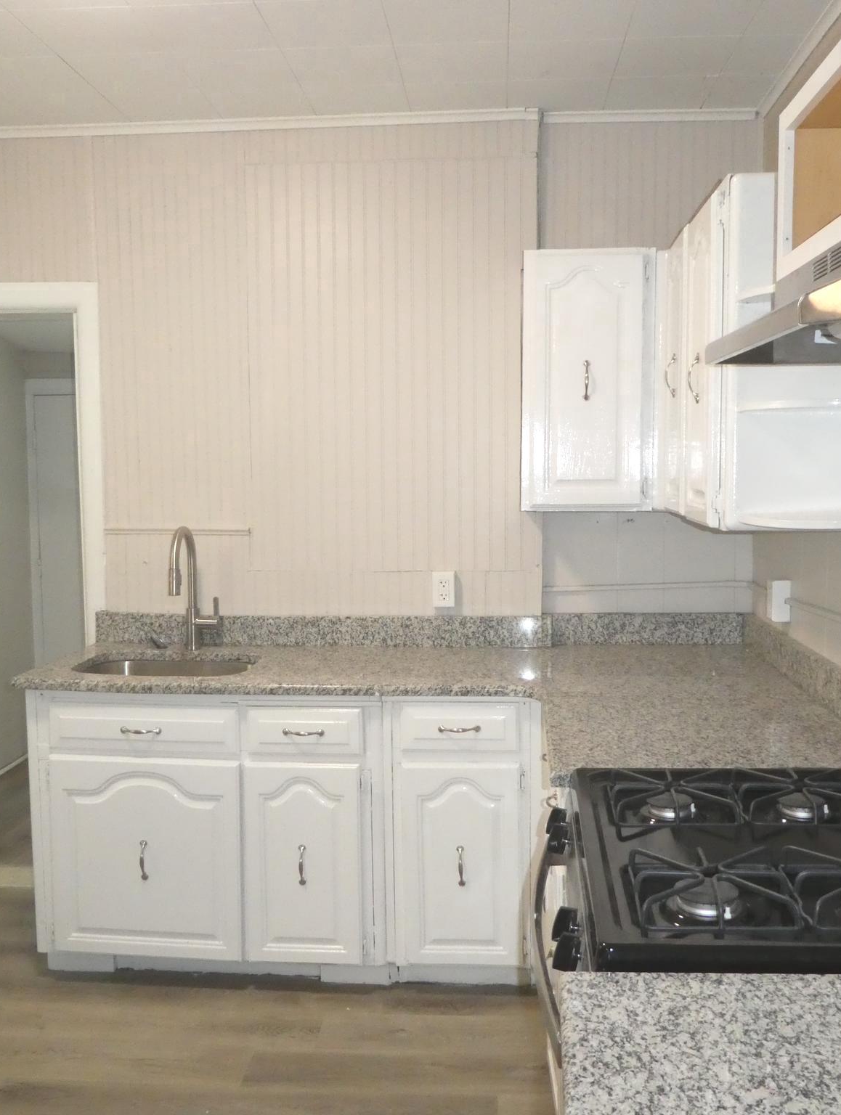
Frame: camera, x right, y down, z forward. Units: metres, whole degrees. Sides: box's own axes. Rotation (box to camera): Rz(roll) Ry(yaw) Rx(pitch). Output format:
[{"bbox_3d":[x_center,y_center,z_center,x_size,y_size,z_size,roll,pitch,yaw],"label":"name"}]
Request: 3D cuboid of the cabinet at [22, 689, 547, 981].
[{"bbox_3d":[-0.380,0.793,3.244,1.462,0.854,0.616,0,6,4],"label":"cabinet"}]

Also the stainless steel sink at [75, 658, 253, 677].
[{"bbox_3d":[-0.793,0.439,3.263,0.565,0.198,0.396,0,6,4],"label":"stainless steel sink"}]

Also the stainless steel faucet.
[{"bbox_3d":[-0.742,0.109,3.349,0.131,0.427,0.243,0,6,4],"label":"stainless steel faucet"}]

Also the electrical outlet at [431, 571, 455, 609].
[{"bbox_3d":[0.079,0.109,3.448,0.071,0.119,0.011,0,6,4],"label":"electrical outlet"}]

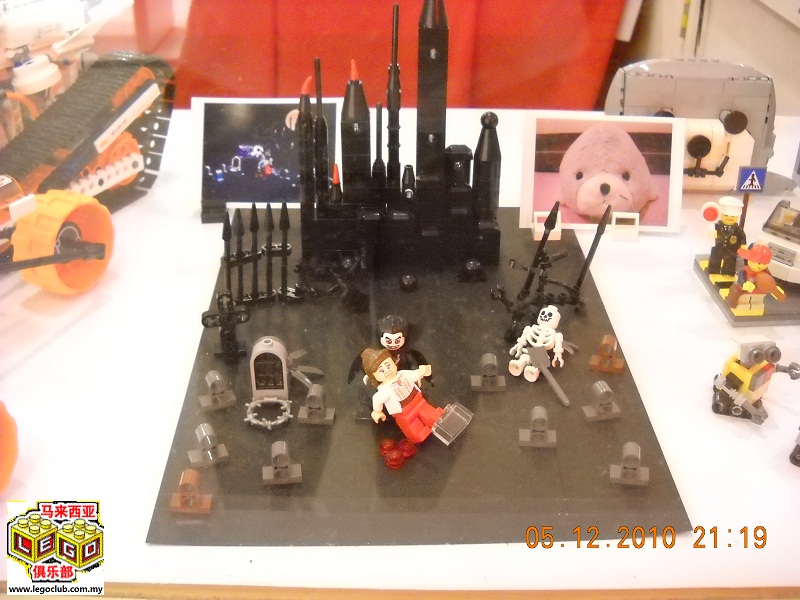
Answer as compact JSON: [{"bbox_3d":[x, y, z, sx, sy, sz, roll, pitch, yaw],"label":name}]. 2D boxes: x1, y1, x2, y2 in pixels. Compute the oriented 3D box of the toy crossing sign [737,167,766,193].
[{"bbox_3d":[0.196,-0.067,0.529,0.016,0.016,0.004,0,31,-2],"label":"toy crossing sign"}]

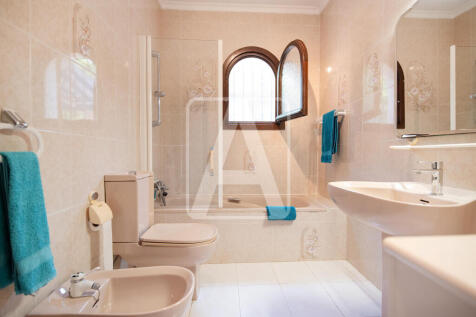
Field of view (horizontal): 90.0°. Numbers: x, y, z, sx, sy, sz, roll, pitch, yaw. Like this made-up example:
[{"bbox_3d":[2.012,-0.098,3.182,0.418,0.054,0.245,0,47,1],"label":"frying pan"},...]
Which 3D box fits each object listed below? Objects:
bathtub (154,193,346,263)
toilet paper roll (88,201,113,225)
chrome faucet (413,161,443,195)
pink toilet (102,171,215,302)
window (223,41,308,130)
[{"bbox_3d":[0.059,0.664,2.400,1.796,0.483,0.669,0,1,-3],"label":"bathtub"},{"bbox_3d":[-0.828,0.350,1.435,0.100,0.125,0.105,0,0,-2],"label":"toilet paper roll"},{"bbox_3d":[0.855,0.087,1.070,0.130,0.153,0.045,0,0,-2],"label":"chrome faucet"},{"bbox_3d":[-0.468,0.510,1.588,0.655,0.829,0.355,0,1,-3],"label":"pink toilet"},{"bbox_3d":[0.232,-0.783,2.417,0.769,0.936,0.614,0,1,-3],"label":"window"}]

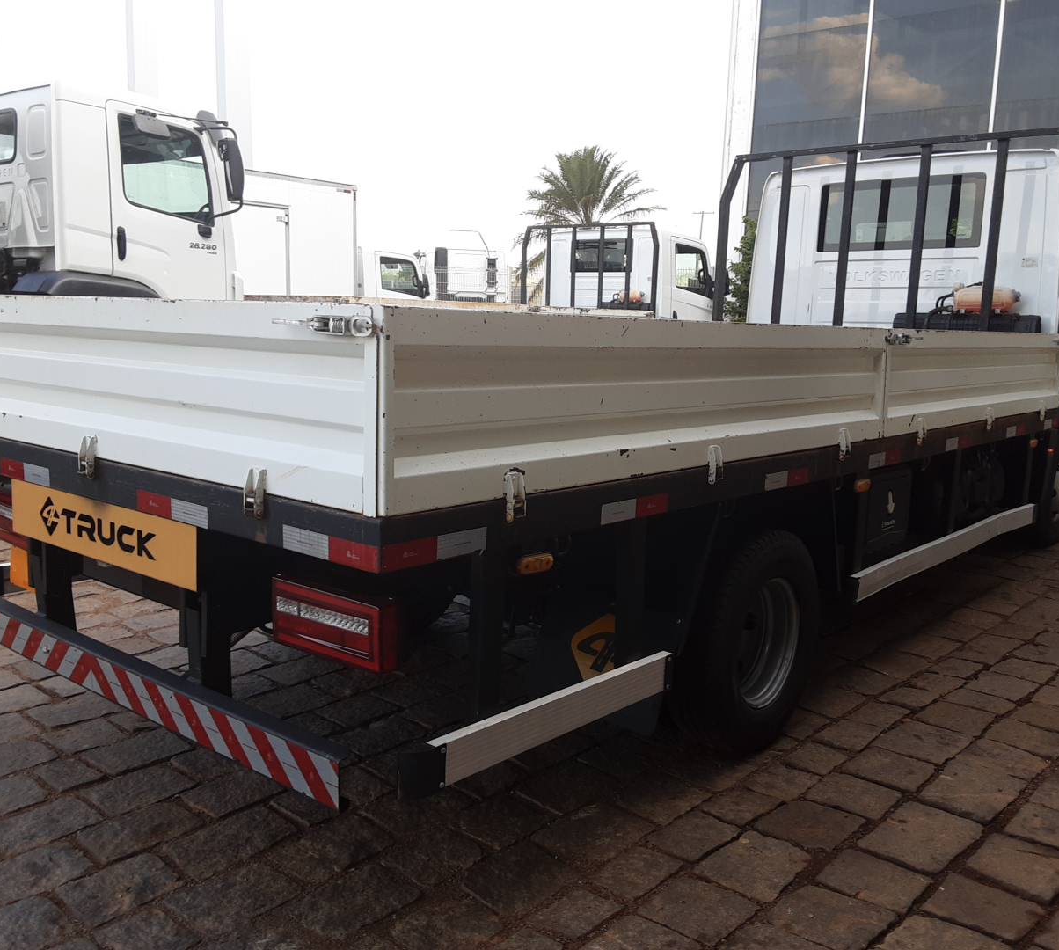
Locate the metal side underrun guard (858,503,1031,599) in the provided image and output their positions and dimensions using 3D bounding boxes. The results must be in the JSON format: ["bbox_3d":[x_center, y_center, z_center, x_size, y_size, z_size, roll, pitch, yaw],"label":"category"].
[{"bbox_3d":[2.041,0.324,4.863,0.045,0.108,2.500,9,11,39],"label":"metal side underrun guard"}]

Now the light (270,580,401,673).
[{"bbox_3d":[-0.433,0.327,2.284,0.367,0.146,0.070,9,11,39],"label":"light"}]

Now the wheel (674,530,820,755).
[{"bbox_3d":[0.746,0.572,3.671,0.250,0.785,0.790,9,11,39],"label":"wheel"}]

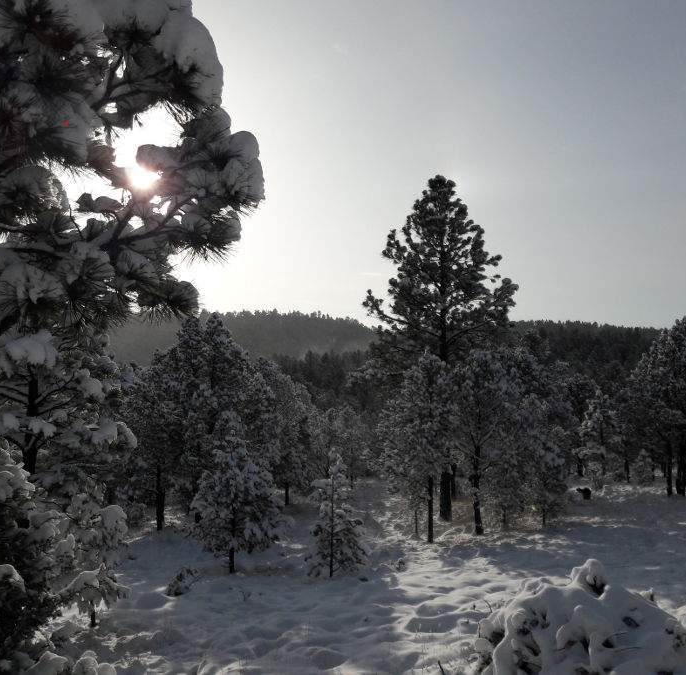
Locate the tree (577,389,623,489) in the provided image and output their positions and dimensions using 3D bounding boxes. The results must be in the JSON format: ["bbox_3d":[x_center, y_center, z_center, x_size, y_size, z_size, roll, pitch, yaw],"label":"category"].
[{"bbox_3d":[11.672,4.578,33.000,2.127,4.533,2.127,0,-3,0],"label":"tree"}]

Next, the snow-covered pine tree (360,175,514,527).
[{"bbox_3d":[2.839,0.320,21.200,4.574,10.134,4.574,0,-3,0],"label":"snow-covered pine tree"}]

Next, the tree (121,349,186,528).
[{"bbox_3d":[-4.868,2.608,18.800,1.841,4.752,1.841,0,-3,0],"label":"tree"}]

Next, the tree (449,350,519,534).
[{"bbox_3d":[3.538,2.625,18.200,1.925,4.600,1.925,0,-3,0],"label":"tree"}]

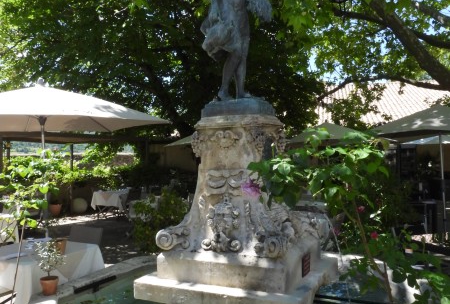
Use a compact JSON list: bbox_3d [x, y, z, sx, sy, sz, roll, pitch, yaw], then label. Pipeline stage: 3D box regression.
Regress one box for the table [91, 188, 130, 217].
[{"bbox_3d":[-3.370,1.531,12.300,0.860,0.770,0.820,-2,-1,12],"label":"table"}]

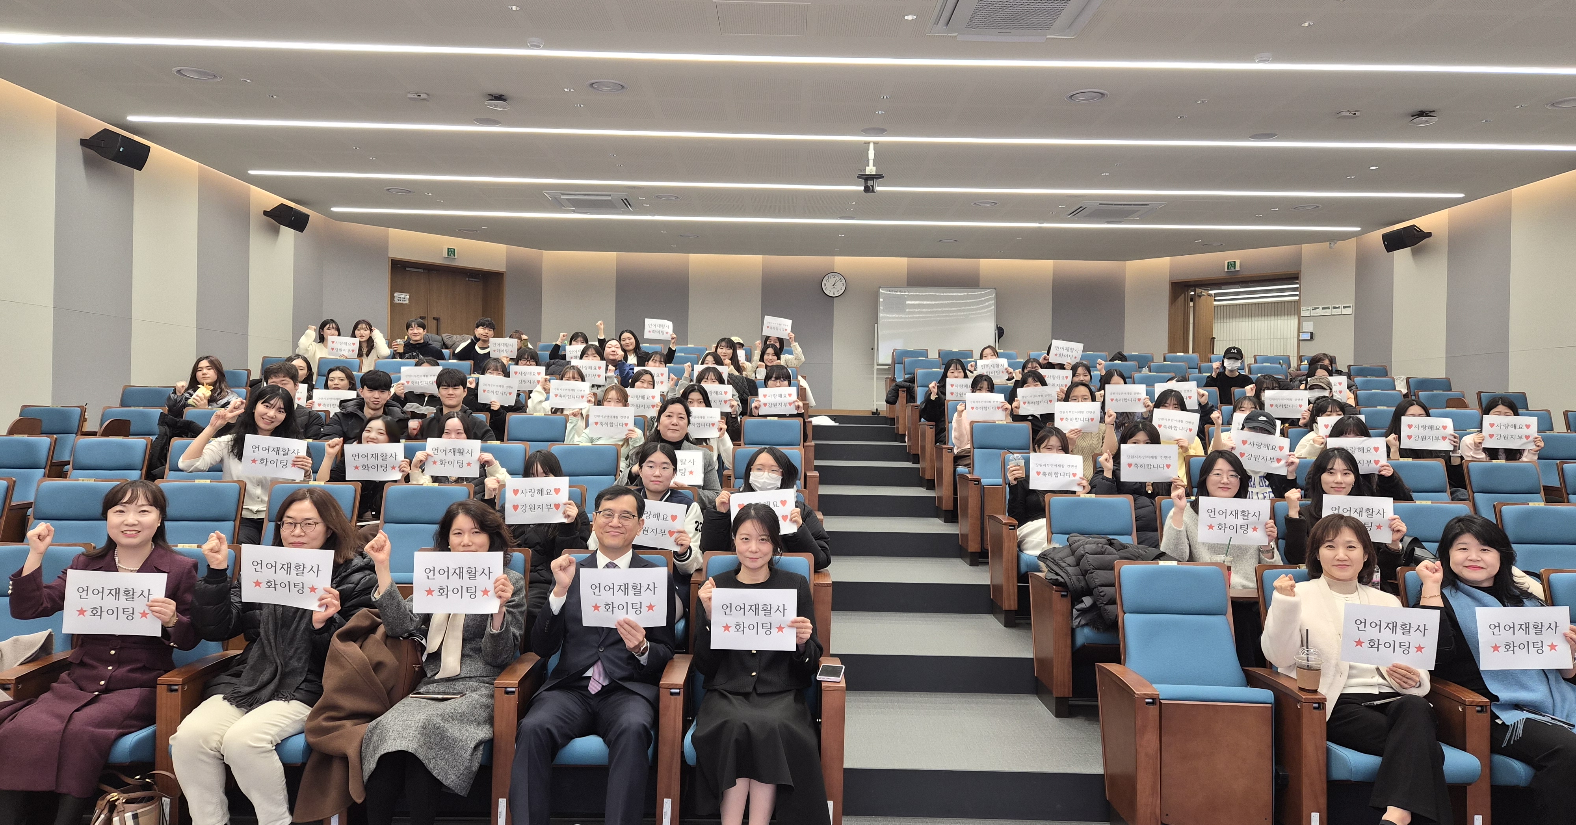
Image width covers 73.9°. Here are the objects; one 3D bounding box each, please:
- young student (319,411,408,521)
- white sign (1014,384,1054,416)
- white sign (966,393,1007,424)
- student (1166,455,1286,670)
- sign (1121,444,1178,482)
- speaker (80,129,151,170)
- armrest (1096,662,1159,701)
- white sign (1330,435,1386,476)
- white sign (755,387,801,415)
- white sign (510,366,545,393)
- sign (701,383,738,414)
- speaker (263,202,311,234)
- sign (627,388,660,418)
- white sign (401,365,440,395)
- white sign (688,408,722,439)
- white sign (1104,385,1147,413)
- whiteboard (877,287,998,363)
[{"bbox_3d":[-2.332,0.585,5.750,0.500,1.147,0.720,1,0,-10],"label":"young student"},{"bbox_3d":[1.919,-0.092,8.100,0.297,0.210,0.020,-4,0,12],"label":"white sign"},{"bbox_3d":[1.542,-0.037,8.150,0.297,0.210,0.020,1,0,6],"label":"white sign"},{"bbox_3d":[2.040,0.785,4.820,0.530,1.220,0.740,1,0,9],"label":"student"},{"bbox_3d":[2.002,0.282,5.800,0.297,0.210,0.012,1,-5,16],"label":"sign"},{"bbox_3d":[-5.951,-2.341,9.280,0.330,0.240,0.420,18,0,2],"label":"speaker"},{"bbox_3d":[1.249,0.989,3.855,0.082,0.040,0.450,1,0,1],"label":"armrest"},{"bbox_3d":[3.180,0.242,5.850,0.297,0.210,0.012,1,-5,25],"label":"white sign"},{"bbox_3d":[-0.078,-0.087,8.350,0.297,0.210,0.020,-1,0,0],"label":"white sign"},{"bbox_3d":[-2.272,-0.296,9.150,0.297,0.210,0.020,2,0,-9],"label":"white sign"},{"bbox_3d":[-0.574,-0.113,8.350,0.297,0.210,0.020,2,0,-3],"label":"sign"},{"bbox_3d":[-5.961,-2.333,12.480,0.330,0.240,0.420,18,0,2],"label":"speaker"},{"bbox_3d":[-1.149,-0.077,8.250,0.297,0.210,0.020,1,0,-5],"label":"sign"},{"bbox_3d":[-2.776,-0.245,7.950,0.297,0.210,0.020,-2,0,-16],"label":"white sign"},{"bbox_3d":[-0.605,0.074,7.200,0.297,0.210,0.020,2,0,-3],"label":"white sign"},{"bbox_3d":[2.630,-0.109,8.130,0.297,0.210,0.020,0,0,16],"label":"white sign"},{"bbox_3d":[2.314,-1.320,16.200,1.800,1.200,0.060,1,0,6],"label":"whiteboard"}]

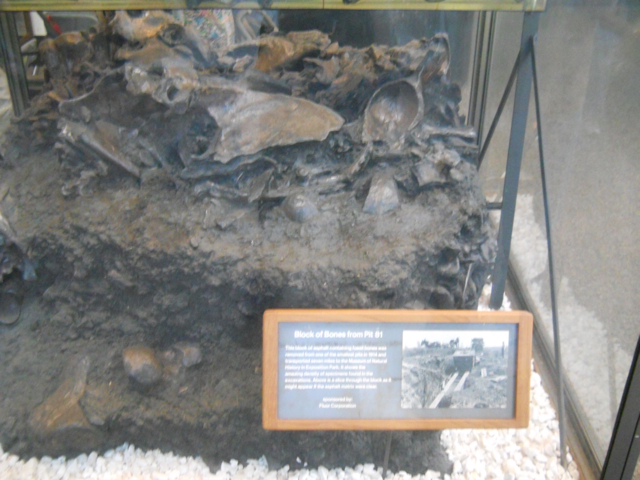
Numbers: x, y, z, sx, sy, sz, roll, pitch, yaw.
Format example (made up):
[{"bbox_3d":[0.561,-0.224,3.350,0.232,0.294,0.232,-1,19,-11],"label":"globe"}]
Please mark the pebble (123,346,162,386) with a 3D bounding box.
[{"bbox_3d":[-0.435,0.308,1.670,0.092,0.083,0.077,-2,23,-5],"label":"pebble"}]

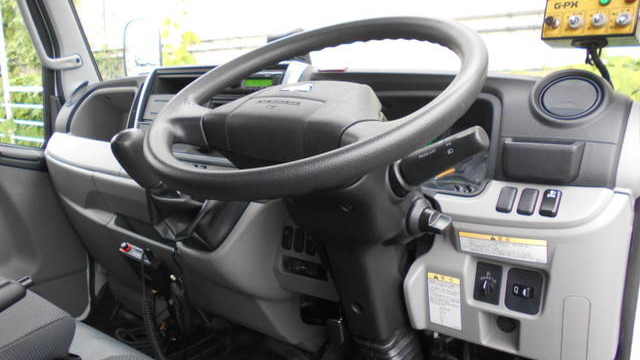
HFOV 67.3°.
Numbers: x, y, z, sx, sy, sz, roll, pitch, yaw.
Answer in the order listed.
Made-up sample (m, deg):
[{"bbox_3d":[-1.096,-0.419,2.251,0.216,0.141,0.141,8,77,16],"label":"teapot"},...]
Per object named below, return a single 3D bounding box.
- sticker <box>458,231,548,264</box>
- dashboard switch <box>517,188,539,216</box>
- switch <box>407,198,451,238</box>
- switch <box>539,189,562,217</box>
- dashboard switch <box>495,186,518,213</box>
[{"bbox_3d":[0.235,0.085,0.622,0.107,0.030,0.002,4,30,32],"label":"sticker"},{"bbox_3d":[0.266,0.028,0.615,0.020,0.008,0.039,4,50,32],"label":"dashboard switch"},{"bbox_3d":[0.135,0.047,0.587,0.040,0.041,0.043,-5,14,-38],"label":"switch"},{"bbox_3d":[0.291,0.029,0.607,0.020,0.008,0.039,4,50,32],"label":"switch"},{"bbox_3d":[0.242,0.025,0.623,0.020,0.008,0.039,4,50,32],"label":"dashboard switch"}]

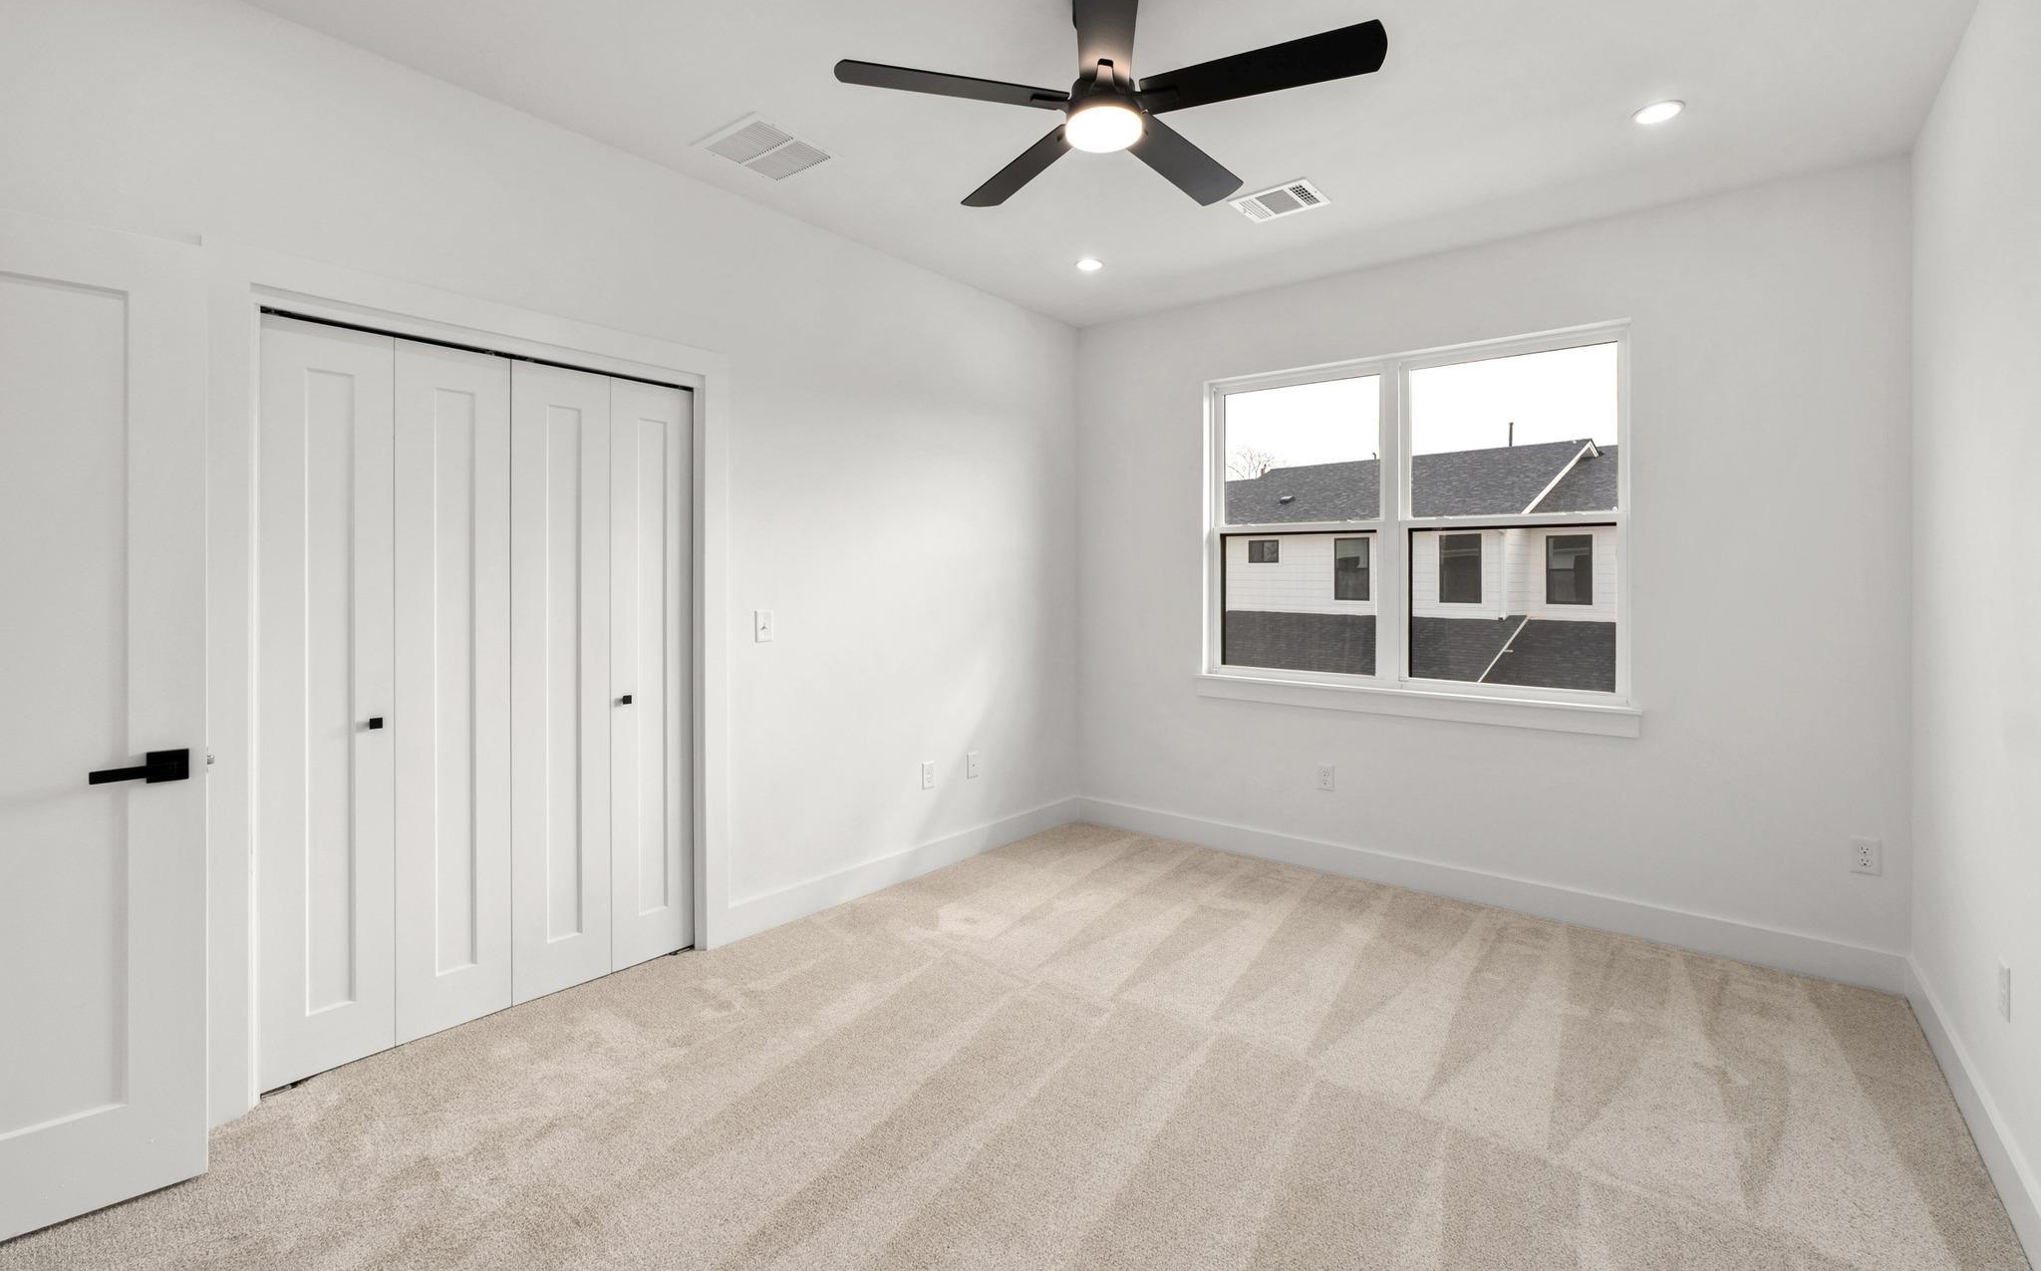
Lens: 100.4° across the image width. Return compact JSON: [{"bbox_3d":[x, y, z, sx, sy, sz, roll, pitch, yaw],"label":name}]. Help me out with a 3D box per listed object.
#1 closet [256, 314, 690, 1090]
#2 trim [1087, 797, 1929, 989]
[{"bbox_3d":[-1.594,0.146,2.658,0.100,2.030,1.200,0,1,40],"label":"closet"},{"bbox_3d":[1.628,1.057,3.803,3.280,0.140,0.020,3,5,37],"label":"trim"}]

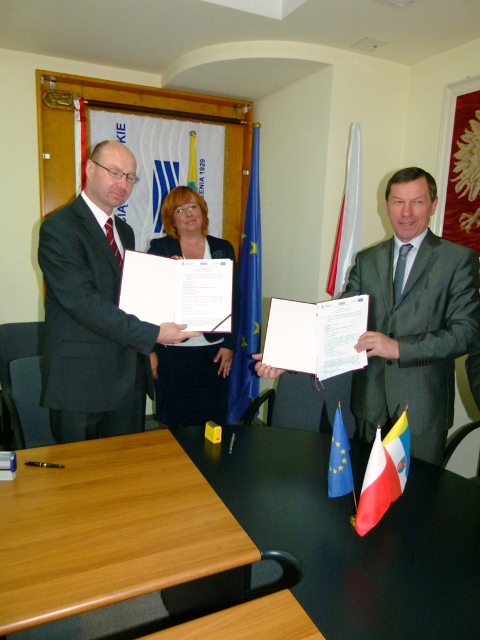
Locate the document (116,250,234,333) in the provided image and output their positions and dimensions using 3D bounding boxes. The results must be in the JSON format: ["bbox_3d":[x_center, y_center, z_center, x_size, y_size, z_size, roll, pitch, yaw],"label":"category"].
[{"bbox_3d":[-0.223,-0.099,1.600,0.385,0.265,0.050,2,-12,3],"label":"document"}]

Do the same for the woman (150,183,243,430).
[{"bbox_3d":[-0.241,0.166,2.400,0.480,1.681,0.300,0,11,-9],"label":"woman"}]

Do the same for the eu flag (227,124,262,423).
[{"bbox_3d":[0.040,-0.257,2.850,0.270,1.868,0.220,0,11,-8],"label":"eu flag"}]

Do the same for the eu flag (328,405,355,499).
[{"bbox_3d":[0.257,0.335,1.170,0.070,0.235,0.055,3,11,6],"label":"eu flag"}]

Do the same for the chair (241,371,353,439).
[{"bbox_3d":[0.322,0.654,2.050,0.600,0.880,0.600,5,11,17],"label":"chair"}]

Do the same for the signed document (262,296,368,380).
[{"bbox_3d":[0.253,0.055,1.530,0.350,0.260,0.070,0,-18,5],"label":"signed document"}]

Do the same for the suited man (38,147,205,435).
[{"bbox_3d":[-0.472,0.234,1.740,0.550,1.780,0.580,-8,14,-42],"label":"suited man"}]

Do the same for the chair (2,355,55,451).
[{"bbox_3d":[-0.707,0.646,1.950,0.600,0.880,0.600,-4,12,-25],"label":"chair"}]

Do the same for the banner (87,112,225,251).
[{"bbox_3d":[-0.583,-0.864,3.291,0.970,1.060,0.050,-4,12,-25],"label":"banner"}]

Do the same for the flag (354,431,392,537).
[{"bbox_3d":[0.319,0.382,1.080,0.100,0.245,0.080,1,11,0],"label":"flag"}]

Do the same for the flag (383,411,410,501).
[{"bbox_3d":[0.389,0.337,1.150,0.085,0.235,0.060,0,11,-6],"label":"flag"}]

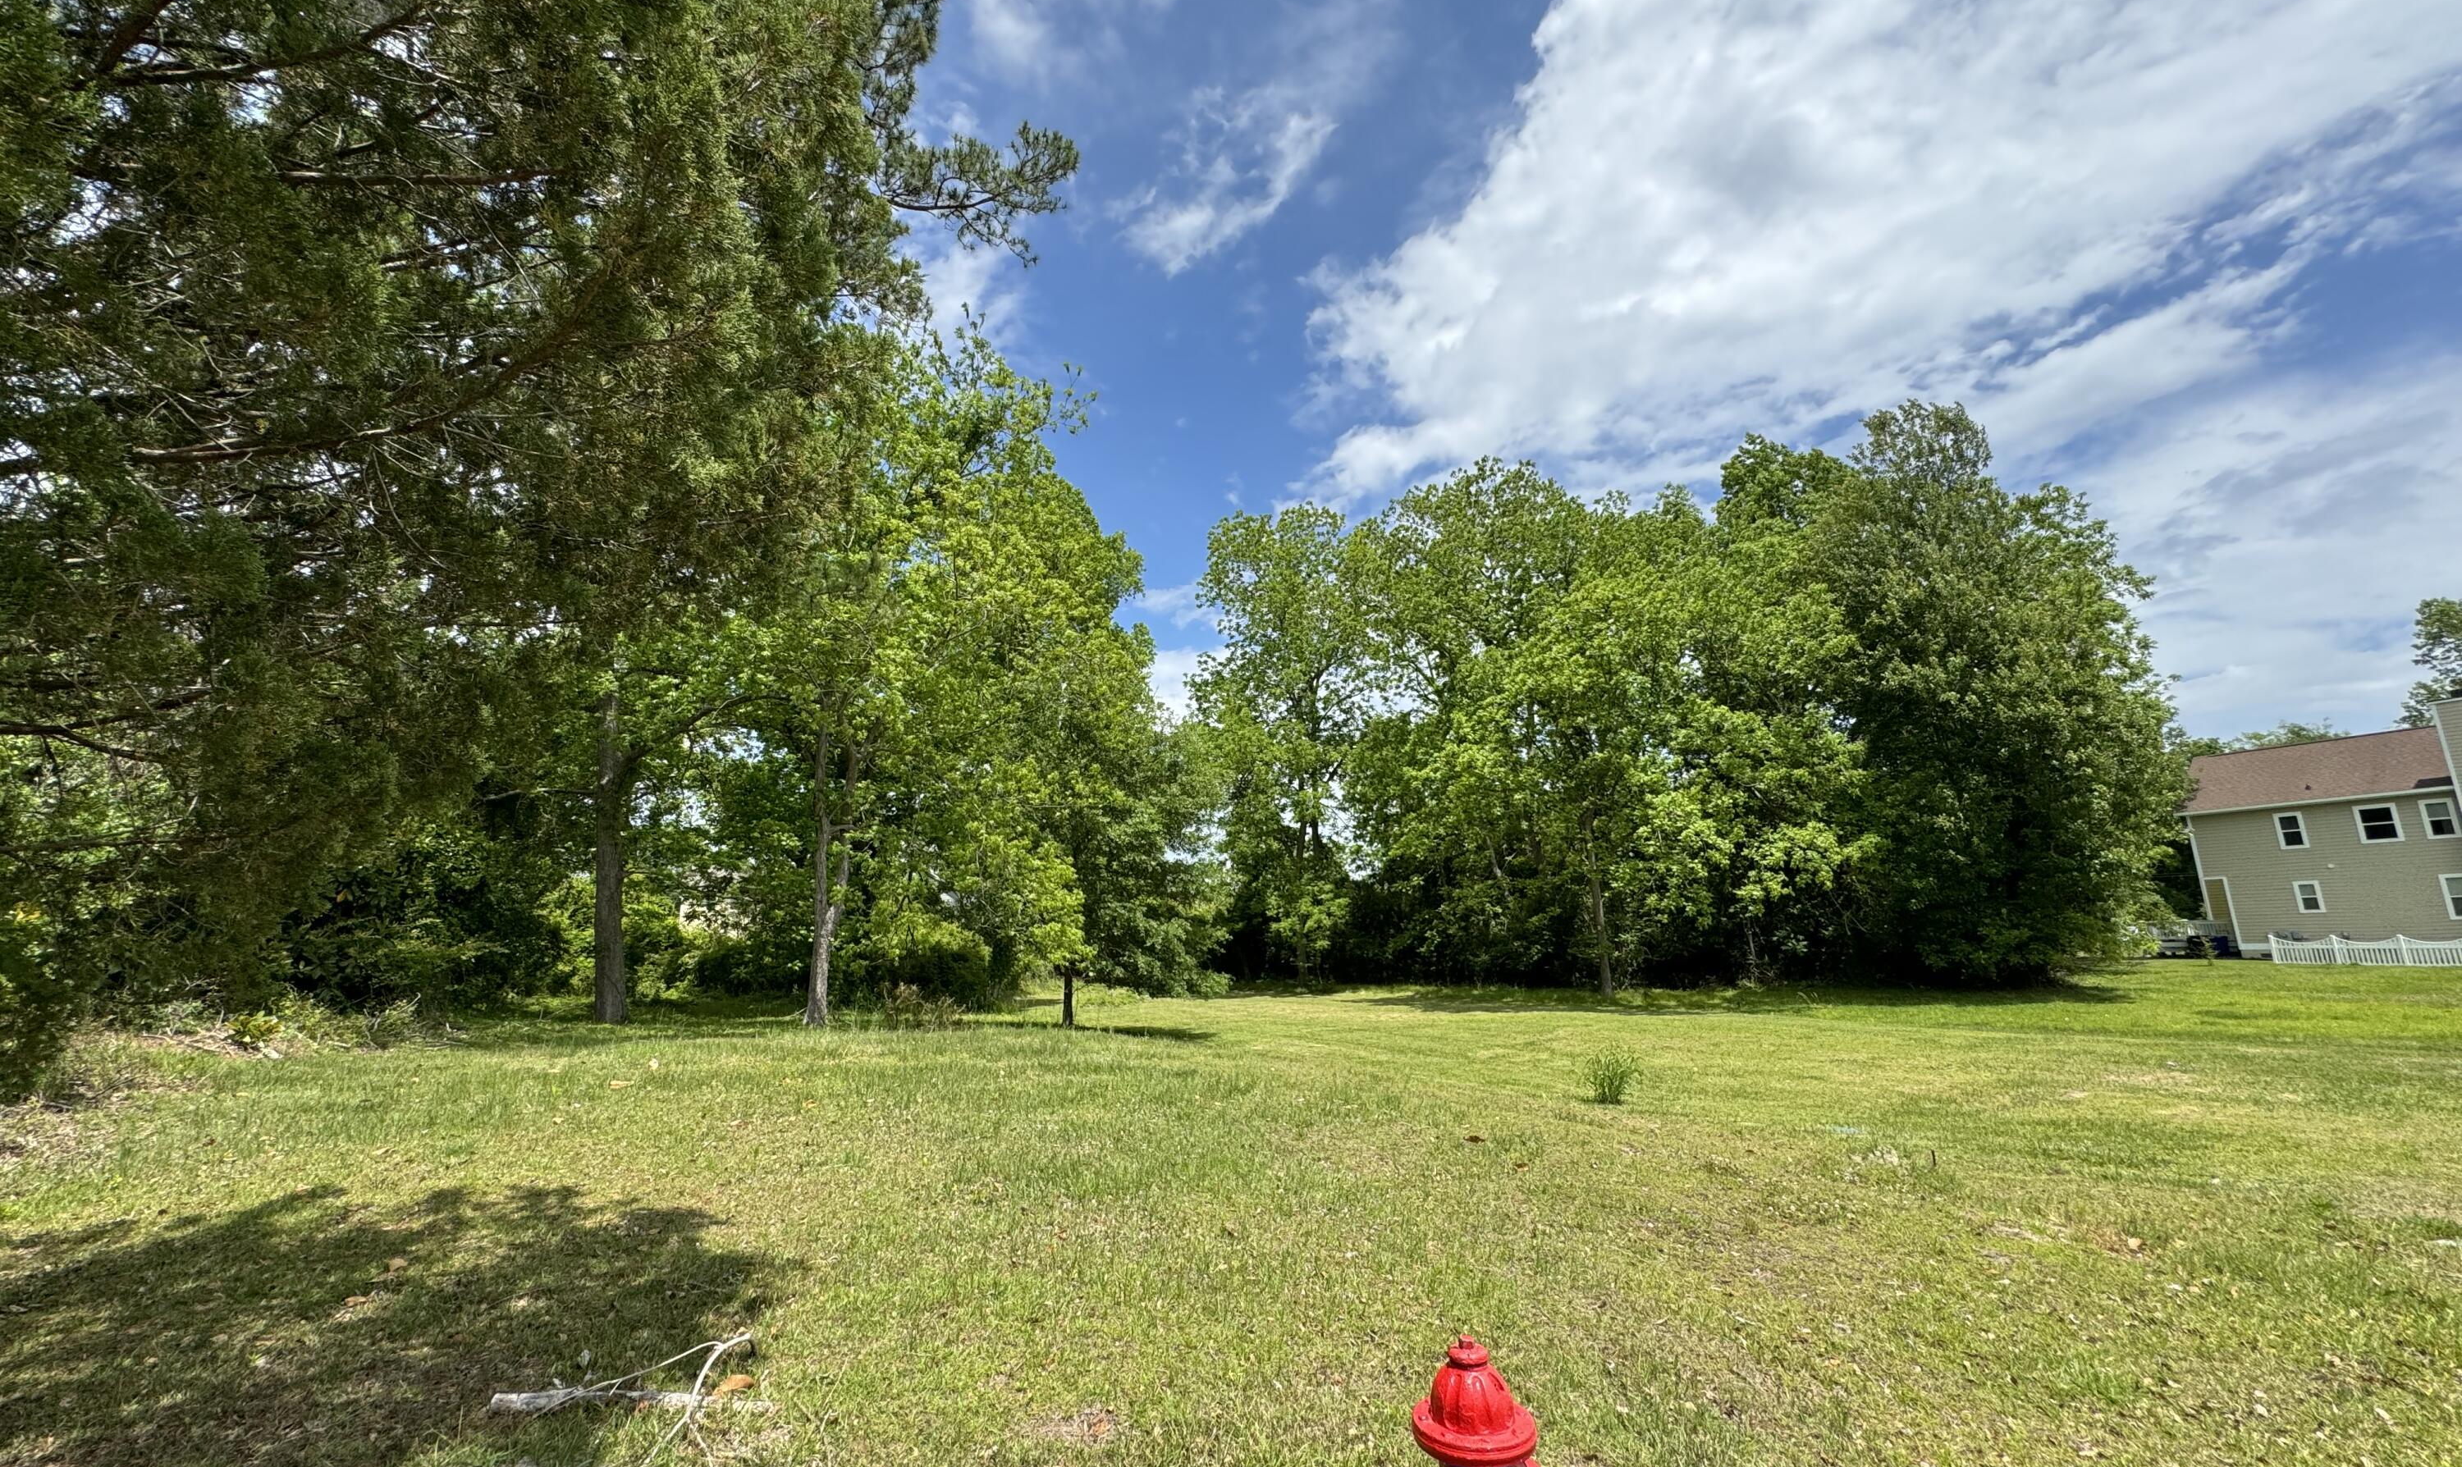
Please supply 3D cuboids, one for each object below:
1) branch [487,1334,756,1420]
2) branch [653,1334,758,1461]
[{"bbox_3d":[-2.324,2.442,3.731,0.930,0.180,0.400,-2,-12,0],"label":"branch"},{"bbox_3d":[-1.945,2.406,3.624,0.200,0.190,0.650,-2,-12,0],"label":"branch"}]

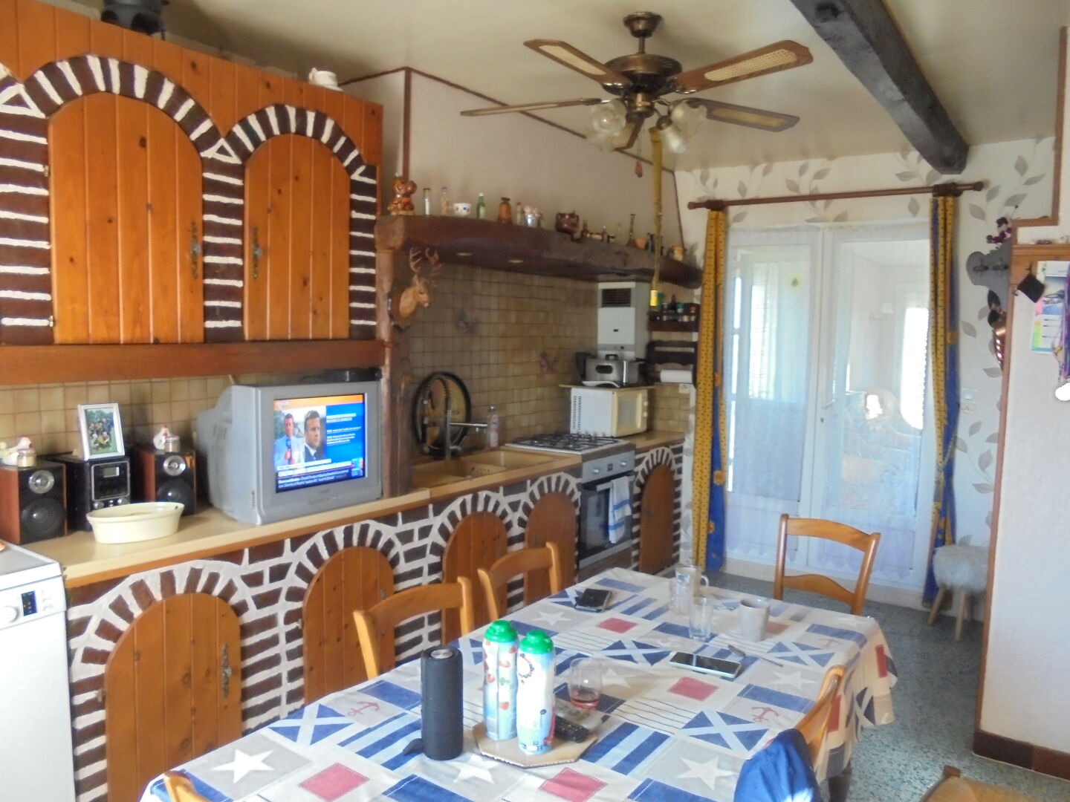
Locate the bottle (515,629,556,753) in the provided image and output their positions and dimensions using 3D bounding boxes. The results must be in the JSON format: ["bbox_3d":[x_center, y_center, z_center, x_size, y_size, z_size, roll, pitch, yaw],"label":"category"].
[{"bbox_3d":[0.005,0.525,1.464,0.071,0.218,0.071,1,5,0],"label":"bottle"}]

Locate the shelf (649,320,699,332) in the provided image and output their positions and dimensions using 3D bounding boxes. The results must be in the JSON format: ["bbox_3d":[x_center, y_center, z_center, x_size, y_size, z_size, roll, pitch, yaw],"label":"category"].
[{"bbox_3d":[0.910,-0.488,5.240,0.370,0.080,0.100,5,6,35],"label":"shelf"}]

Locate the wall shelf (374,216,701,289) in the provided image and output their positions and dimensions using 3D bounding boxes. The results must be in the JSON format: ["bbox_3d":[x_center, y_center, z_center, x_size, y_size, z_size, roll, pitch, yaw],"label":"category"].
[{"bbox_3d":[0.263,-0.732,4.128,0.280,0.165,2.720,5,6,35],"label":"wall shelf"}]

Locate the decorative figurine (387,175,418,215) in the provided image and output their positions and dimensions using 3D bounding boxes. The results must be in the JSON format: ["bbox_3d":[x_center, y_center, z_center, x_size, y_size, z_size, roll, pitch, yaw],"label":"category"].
[{"bbox_3d":[-0.503,-0.784,3.062,0.105,0.153,0.105,4,6,30],"label":"decorative figurine"}]

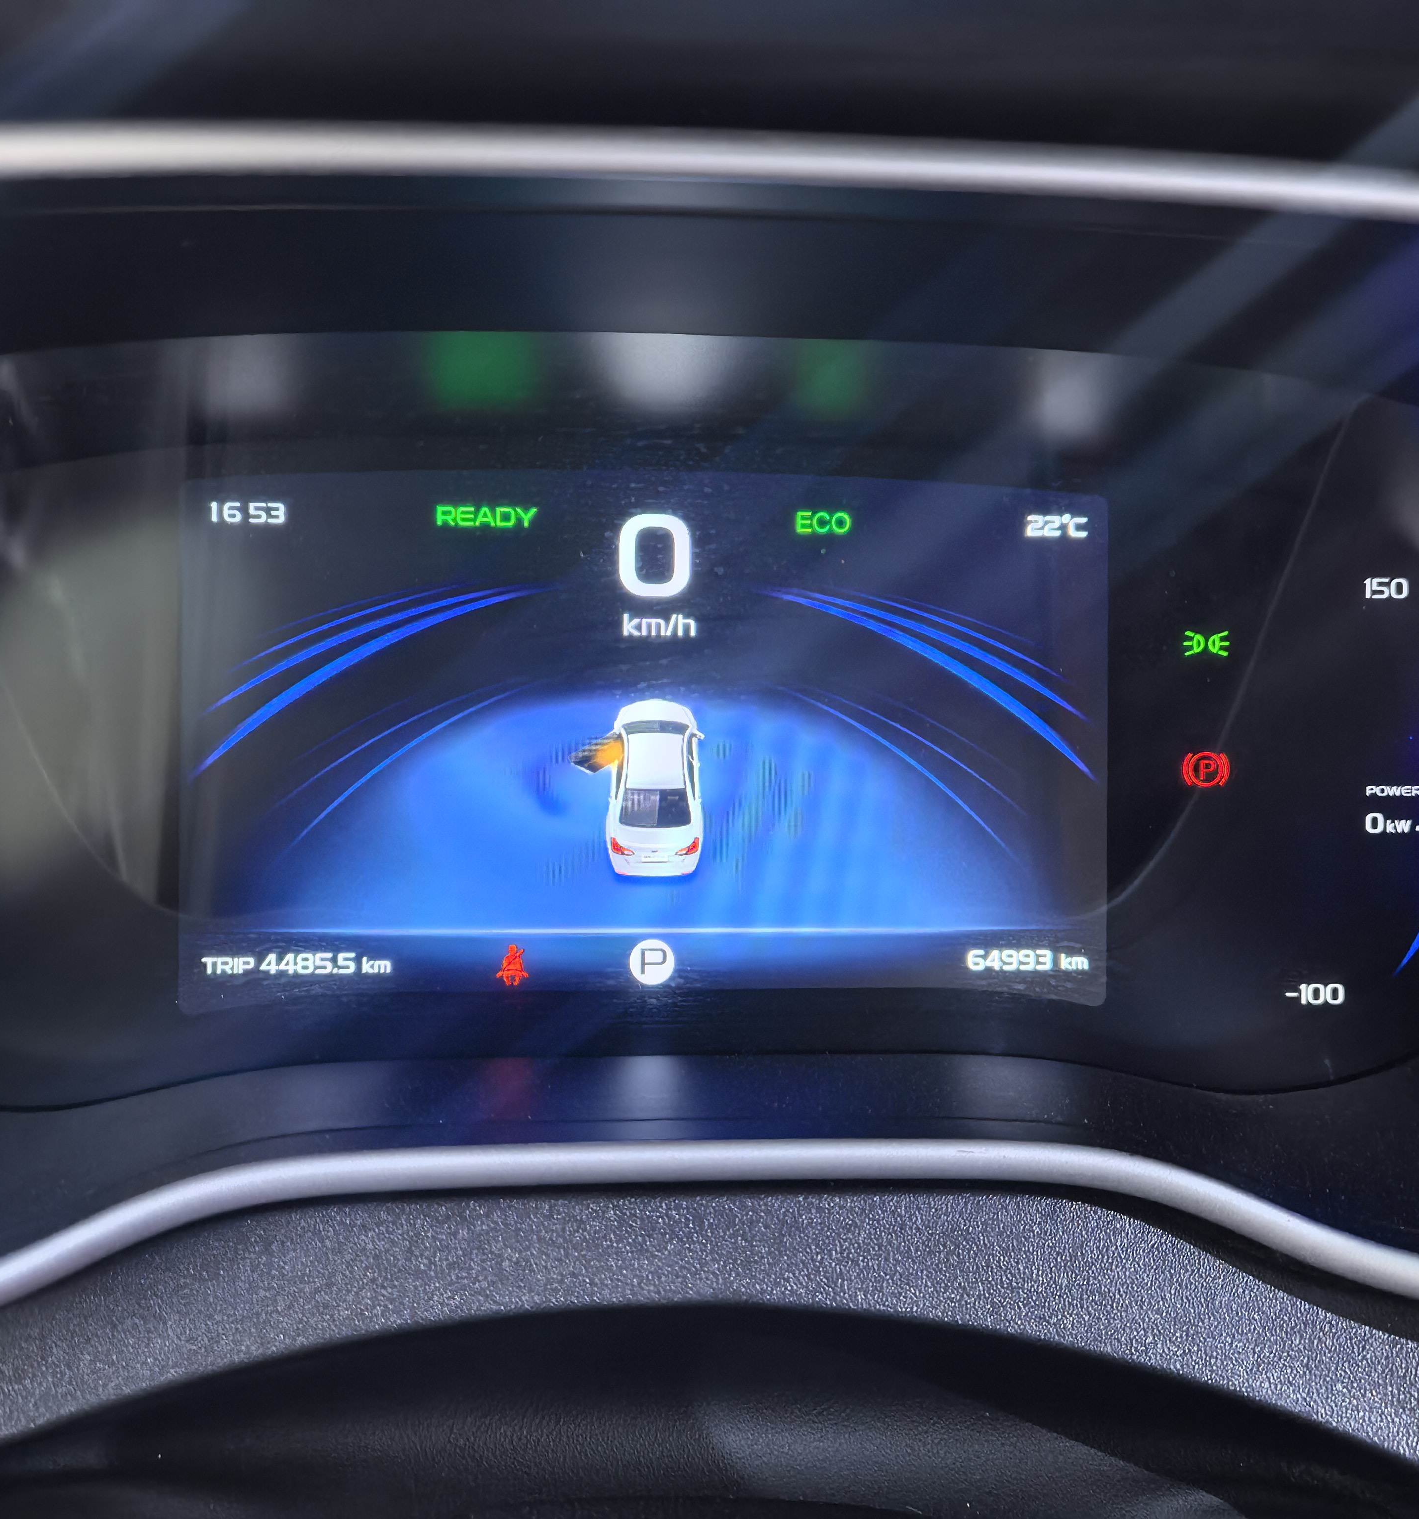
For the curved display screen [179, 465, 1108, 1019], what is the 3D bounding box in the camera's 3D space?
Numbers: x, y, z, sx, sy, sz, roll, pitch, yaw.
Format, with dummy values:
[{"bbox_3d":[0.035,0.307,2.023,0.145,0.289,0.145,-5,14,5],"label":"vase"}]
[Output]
[{"bbox_3d":[-0.011,-0.002,0.274,0.159,0.090,0.014,0,-1,-5],"label":"curved display screen"}]

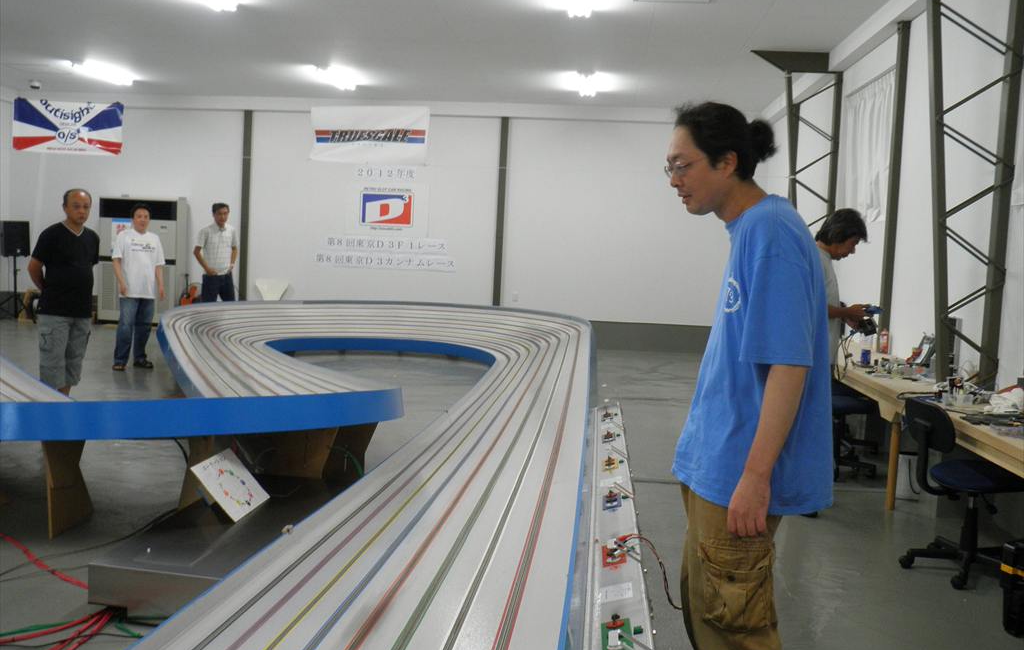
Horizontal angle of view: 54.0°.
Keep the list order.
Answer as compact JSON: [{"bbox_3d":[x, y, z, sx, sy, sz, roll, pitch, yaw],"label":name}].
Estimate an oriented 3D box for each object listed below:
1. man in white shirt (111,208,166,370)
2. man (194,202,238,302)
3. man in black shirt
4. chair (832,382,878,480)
[{"bbox_3d":[-3.830,-0.403,10.300,0.520,1.670,0.320,0,5,-30],"label":"man in white shirt"},{"bbox_3d":[-3.119,-0.420,10.600,0.470,1.720,0.300,1,5,-25],"label":"man"},{"bbox_3d":[-3.185,-0.139,7.150,0.470,1.670,0.330,-1,6,-40],"label":"man in black shirt"},{"bbox_3d":[2.094,0.583,6.570,0.550,0.780,0.520,2,4,-1],"label":"chair"}]

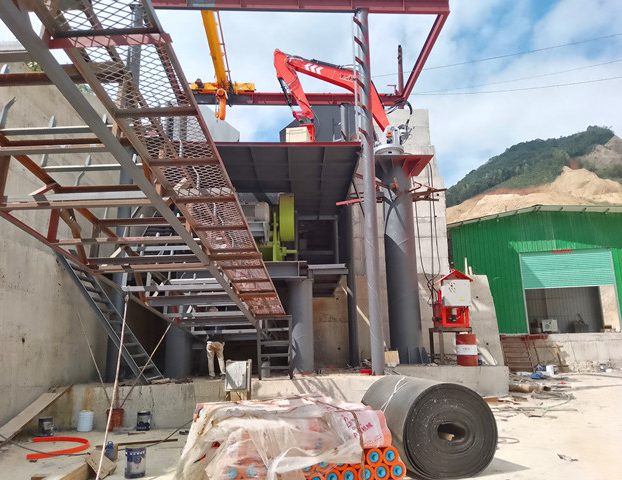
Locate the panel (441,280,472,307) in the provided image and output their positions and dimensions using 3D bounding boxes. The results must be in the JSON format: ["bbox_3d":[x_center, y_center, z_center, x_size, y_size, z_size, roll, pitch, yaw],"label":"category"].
[{"bbox_3d":[4.189,1.553,14.417,0.750,0.740,0.250,-1,-12,0],"label":"panel"}]

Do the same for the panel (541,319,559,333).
[{"bbox_3d":[12.464,4.505,26.000,0.780,0.660,0.420,-5,-13,17],"label":"panel"}]

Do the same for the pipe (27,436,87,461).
[{"bbox_3d":[-4.413,3.613,8.788,0.920,0.085,1.780,5,-14,-25],"label":"pipe"}]

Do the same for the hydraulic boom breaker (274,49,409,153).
[{"bbox_3d":[1.001,-4.905,17.435,4.604,3.941,1.050,-2,-13,3],"label":"hydraulic boom breaker"}]

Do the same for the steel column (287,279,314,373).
[{"bbox_3d":[-0.324,2.446,14.233,0.730,2.600,0.730,-1,-12,0],"label":"steel column"}]

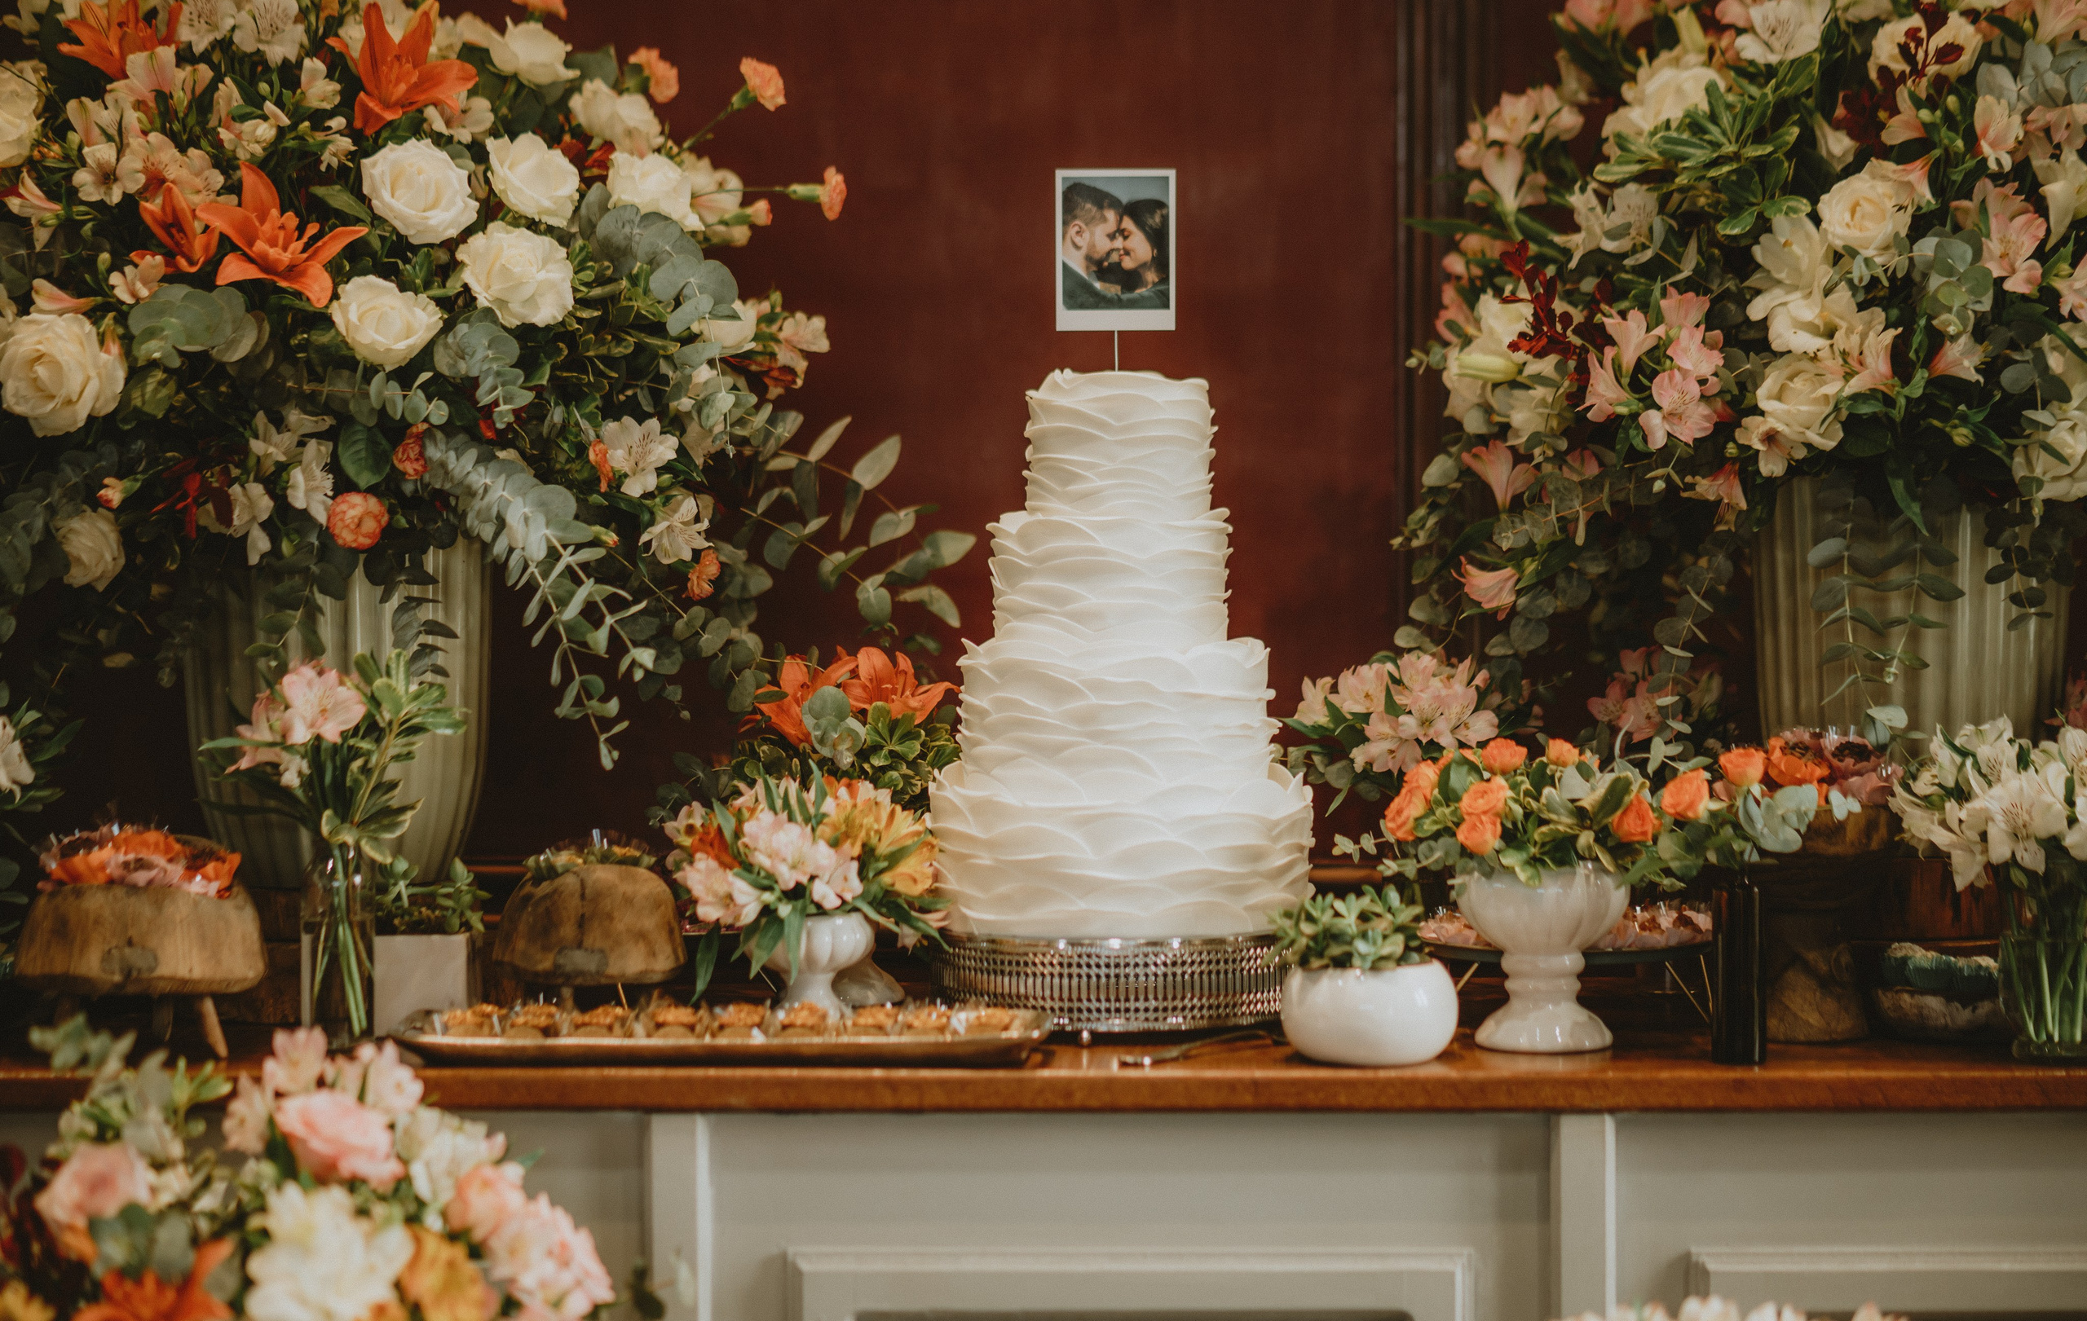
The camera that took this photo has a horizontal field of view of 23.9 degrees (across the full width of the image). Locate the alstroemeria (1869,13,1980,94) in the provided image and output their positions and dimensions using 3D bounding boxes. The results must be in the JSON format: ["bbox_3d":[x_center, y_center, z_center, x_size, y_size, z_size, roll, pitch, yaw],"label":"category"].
[{"bbox_3d":[0.601,-0.414,3.360,0.075,0.056,0.052,0,2,0],"label":"alstroemeria"}]

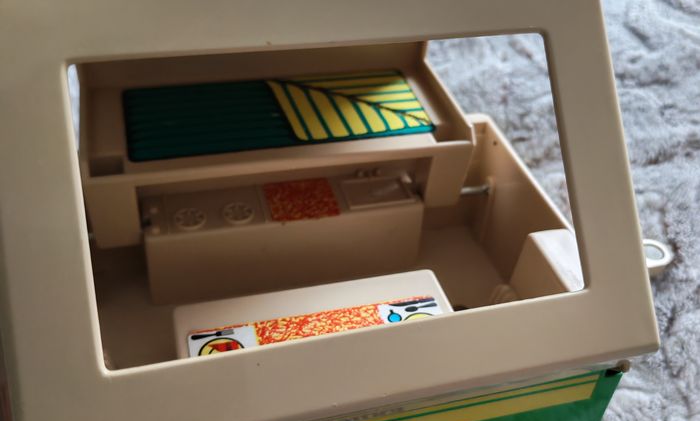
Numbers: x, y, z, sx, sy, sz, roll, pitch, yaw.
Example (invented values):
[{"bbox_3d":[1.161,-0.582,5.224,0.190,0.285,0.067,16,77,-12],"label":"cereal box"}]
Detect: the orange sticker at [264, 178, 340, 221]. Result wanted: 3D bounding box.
[{"bbox_3d":[-0.022,-0.005,0.328,0.030,0.002,0.027,-7,42,-15],"label":"orange sticker"}]

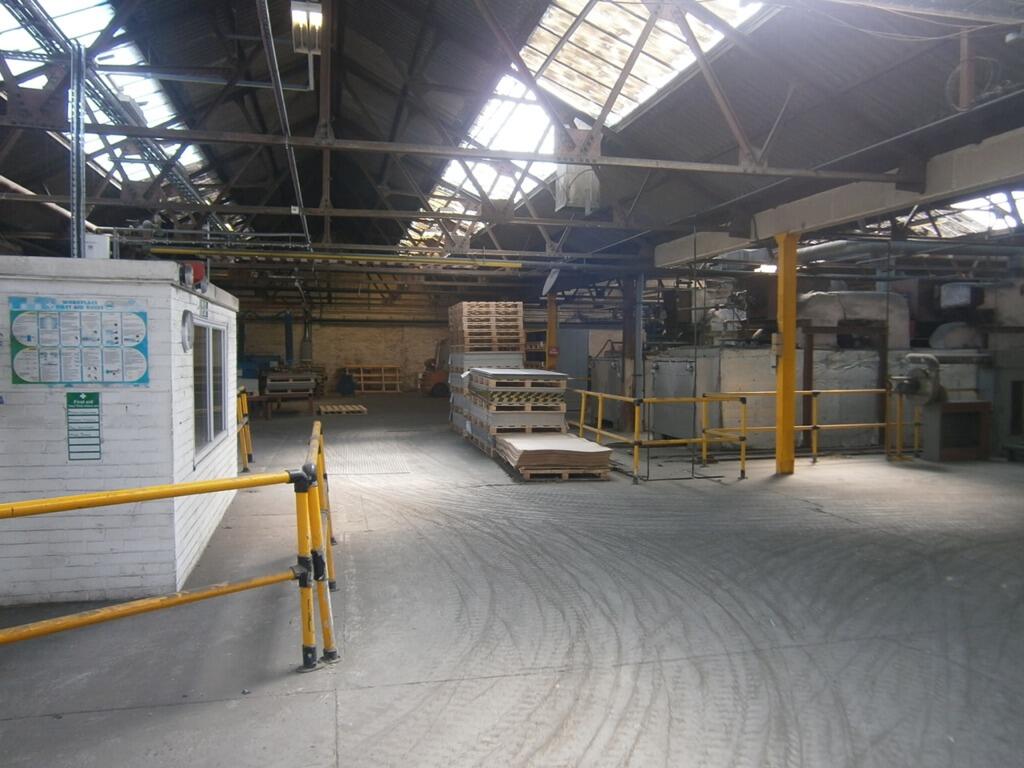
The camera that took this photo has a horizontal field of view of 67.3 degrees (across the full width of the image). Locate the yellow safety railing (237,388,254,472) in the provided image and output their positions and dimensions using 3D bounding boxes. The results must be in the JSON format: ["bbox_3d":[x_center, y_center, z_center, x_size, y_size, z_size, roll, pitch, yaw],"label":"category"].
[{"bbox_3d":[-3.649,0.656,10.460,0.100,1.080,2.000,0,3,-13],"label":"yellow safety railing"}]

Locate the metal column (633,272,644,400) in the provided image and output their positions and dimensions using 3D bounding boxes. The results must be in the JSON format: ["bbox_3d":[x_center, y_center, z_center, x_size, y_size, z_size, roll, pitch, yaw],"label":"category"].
[{"bbox_3d":[2.544,-0.647,15.550,0.180,3.250,0.180,0,3,-13],"label":"metal column"}]

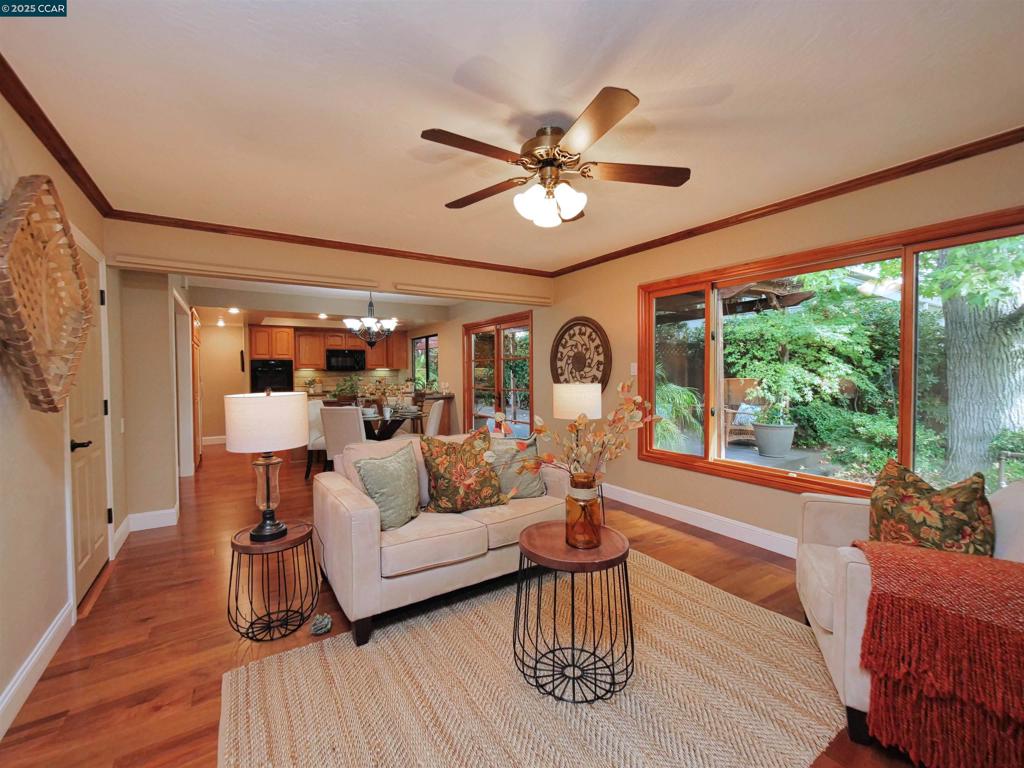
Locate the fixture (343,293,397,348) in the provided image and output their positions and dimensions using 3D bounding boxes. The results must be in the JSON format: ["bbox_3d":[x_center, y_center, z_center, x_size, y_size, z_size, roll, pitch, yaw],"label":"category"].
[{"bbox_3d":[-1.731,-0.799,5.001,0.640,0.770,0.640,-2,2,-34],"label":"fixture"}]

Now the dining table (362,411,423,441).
[{"bbox_3d":[-1.713,0.775,5.375,1.180,0.760,1.180,-2,2,-34],"label":"dining table"}]

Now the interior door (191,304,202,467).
[{"bbox_3d":[-4.826,0.077,6.339,0.060,2.180,1.250,-2,2,-34],"label":"interior door"}]

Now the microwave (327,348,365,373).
[{"bbox_3d":[-3.486,-0.480,8.637,0.760,0.430,0.400,-2,2,-34],"label":"microwave"}]

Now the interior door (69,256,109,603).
[{"bbox_3d":[-2.656,0.222,2.595,0.050,2.040,0.750,-2,2,-34],"label":"interior door"}]

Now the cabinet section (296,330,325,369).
[{"bbox_3d":[-4.091,-0.687,8.320,0.560,0.765,0.330,-2,2,-34],"label":"cabinet section"}]

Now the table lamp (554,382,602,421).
[{"bbox_3d":[0.500,0.343,3.141,0.370,0.750,0.370,-2,2,-34],"label":"table lamp"}]

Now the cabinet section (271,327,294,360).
[{"bbox_3d":[-4.419,-0.752,7.920,0.380,0.575,0.580,-2,2,-34],"label":"cabinet section"}]

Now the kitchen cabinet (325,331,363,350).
[{"bbox_3d":[-3.411,-0.865,8.373,0.750,0.400,0.330,-2,2,-34],"label":"kitchen cabinet"}]

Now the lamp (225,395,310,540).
[{"bbox_3d":[-1.226,0.387,2.073,0.360,0.735,0.360,-2,2,-34],"label":"lamp"}]

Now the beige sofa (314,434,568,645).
[{"bbox_3d":[-0.351,0.800,2.692,1.490,0.850,0.860,-2,2,-32],"label":"beige sofa"}]

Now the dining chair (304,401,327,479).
[{"bbox_3d":[-2.295,0.684,5.353,0.620,0.960,0.480,-1,2,-9],"label":"dining chair"}]

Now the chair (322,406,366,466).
[{"bbox_3d":[-1.593,0.697,4.253,0.460,0.945,0.600,0,2,10],"label":"chair"}]

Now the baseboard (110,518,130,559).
[{"bbox_3d":[-2.959,1.149,3.138,0.018,0.143,0.620,-2,2,-34],"label":"baseboard"}]

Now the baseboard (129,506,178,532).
[{"bbox_3d":[-2.997,1.138,3.468,0.310,0.143,0.018,-2,2,-31],"label":"baseboard"}]

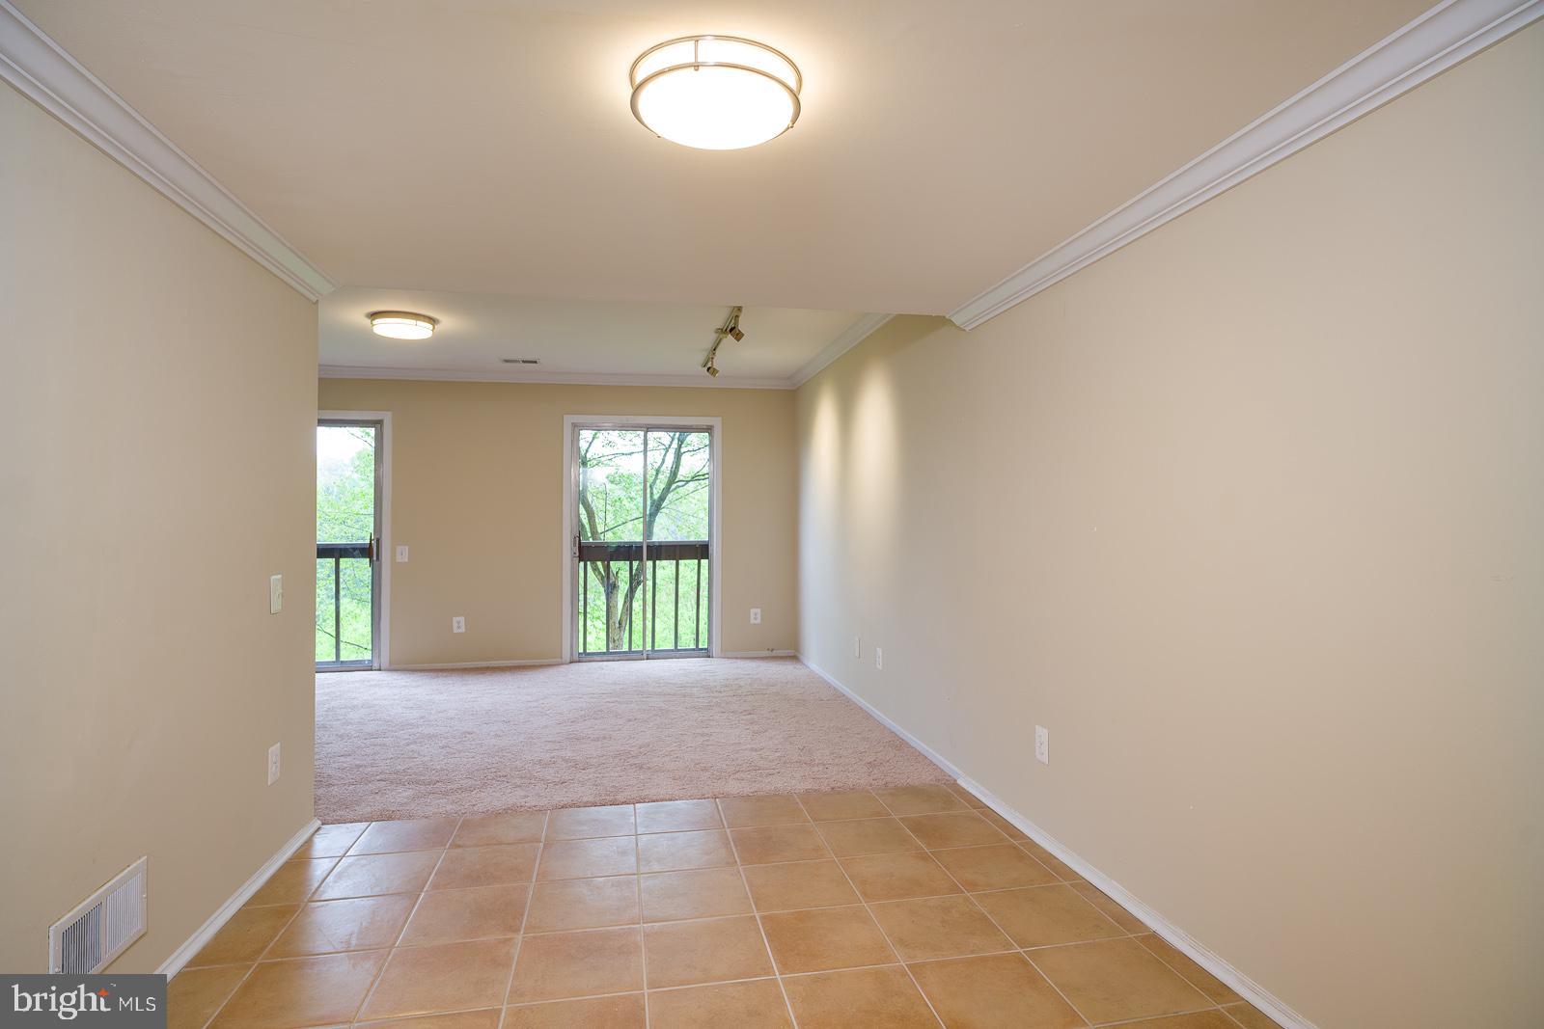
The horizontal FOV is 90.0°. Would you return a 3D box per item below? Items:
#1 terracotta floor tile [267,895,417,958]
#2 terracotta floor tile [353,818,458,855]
[{"bbox_3d":[-1.263,1.228,2.303,0.336,0.010,0.334,0,-1,-11],"label":"terracotta floor tile"},{"bbox_3d":[-1.391,1.242,2.973,0.336,0.010,0.334,0,-1,-11],"label":"terracotta floor tile"}]

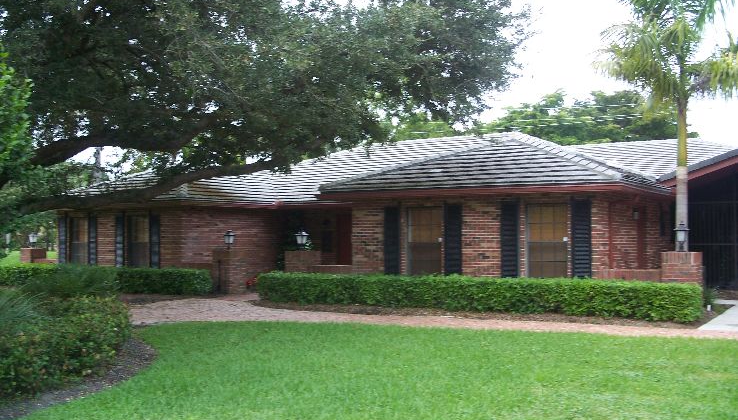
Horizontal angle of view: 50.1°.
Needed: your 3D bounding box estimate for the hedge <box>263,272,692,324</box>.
[{"bbox_3d":[1.722,1.712,16.304,9.456,0.630,1.000,-1,-2,31],"label":"hedge"}]

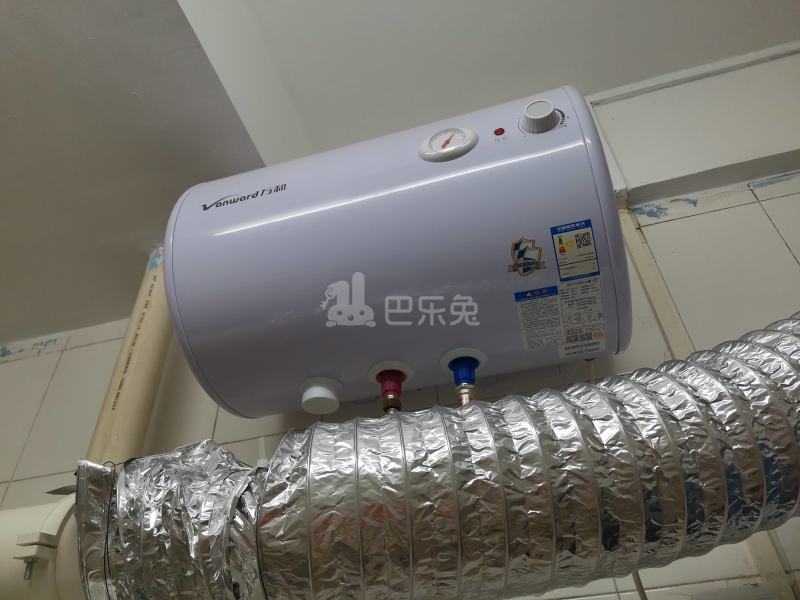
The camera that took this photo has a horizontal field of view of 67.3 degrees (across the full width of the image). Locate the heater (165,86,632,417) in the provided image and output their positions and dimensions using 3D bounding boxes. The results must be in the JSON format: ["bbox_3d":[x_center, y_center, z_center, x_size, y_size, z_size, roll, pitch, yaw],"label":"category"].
[{"bbox_3d":[0.004,-0.057,0.908,0.595,0.392,0.394,-12,-42,11],"label":"heater"}]

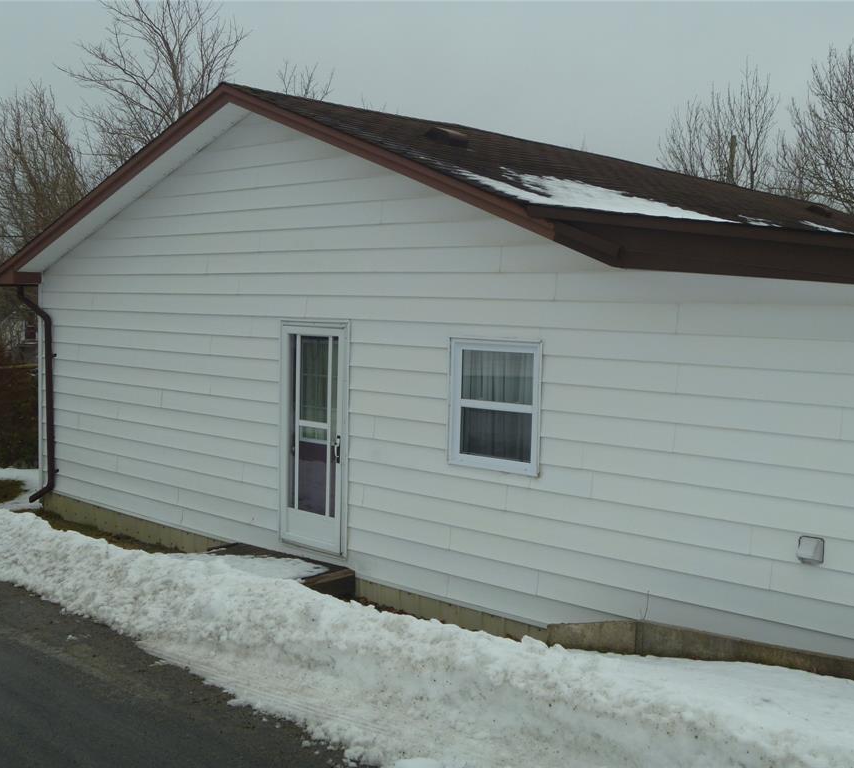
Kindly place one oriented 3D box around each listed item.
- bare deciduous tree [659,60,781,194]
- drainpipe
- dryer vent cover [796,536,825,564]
[{"bbox_3d":[9.501,-5.087,34.440,3.941,10.978,3.941,2,5,15],"label":"bare deciduous tree"},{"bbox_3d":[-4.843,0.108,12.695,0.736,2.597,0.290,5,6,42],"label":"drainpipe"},{"bbox_3d":[2.355,1.036,6.378,0.152,0.154,0.100,5,6,42],"label":"dryer vent cover"}]

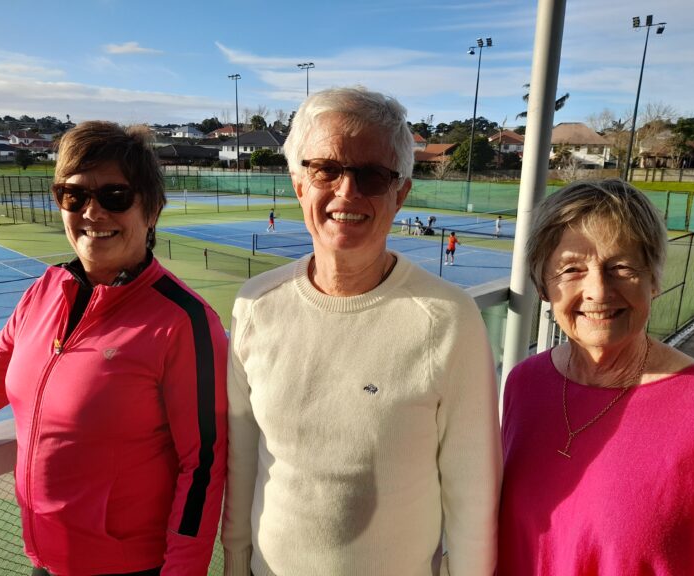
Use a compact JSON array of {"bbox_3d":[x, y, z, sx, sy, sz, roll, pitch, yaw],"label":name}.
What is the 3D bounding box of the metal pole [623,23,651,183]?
[{"bbox_3d":[22.734,-12.581,44.027,0.340,15.263,0.340,2,13,0],"label":"metal pole"}]

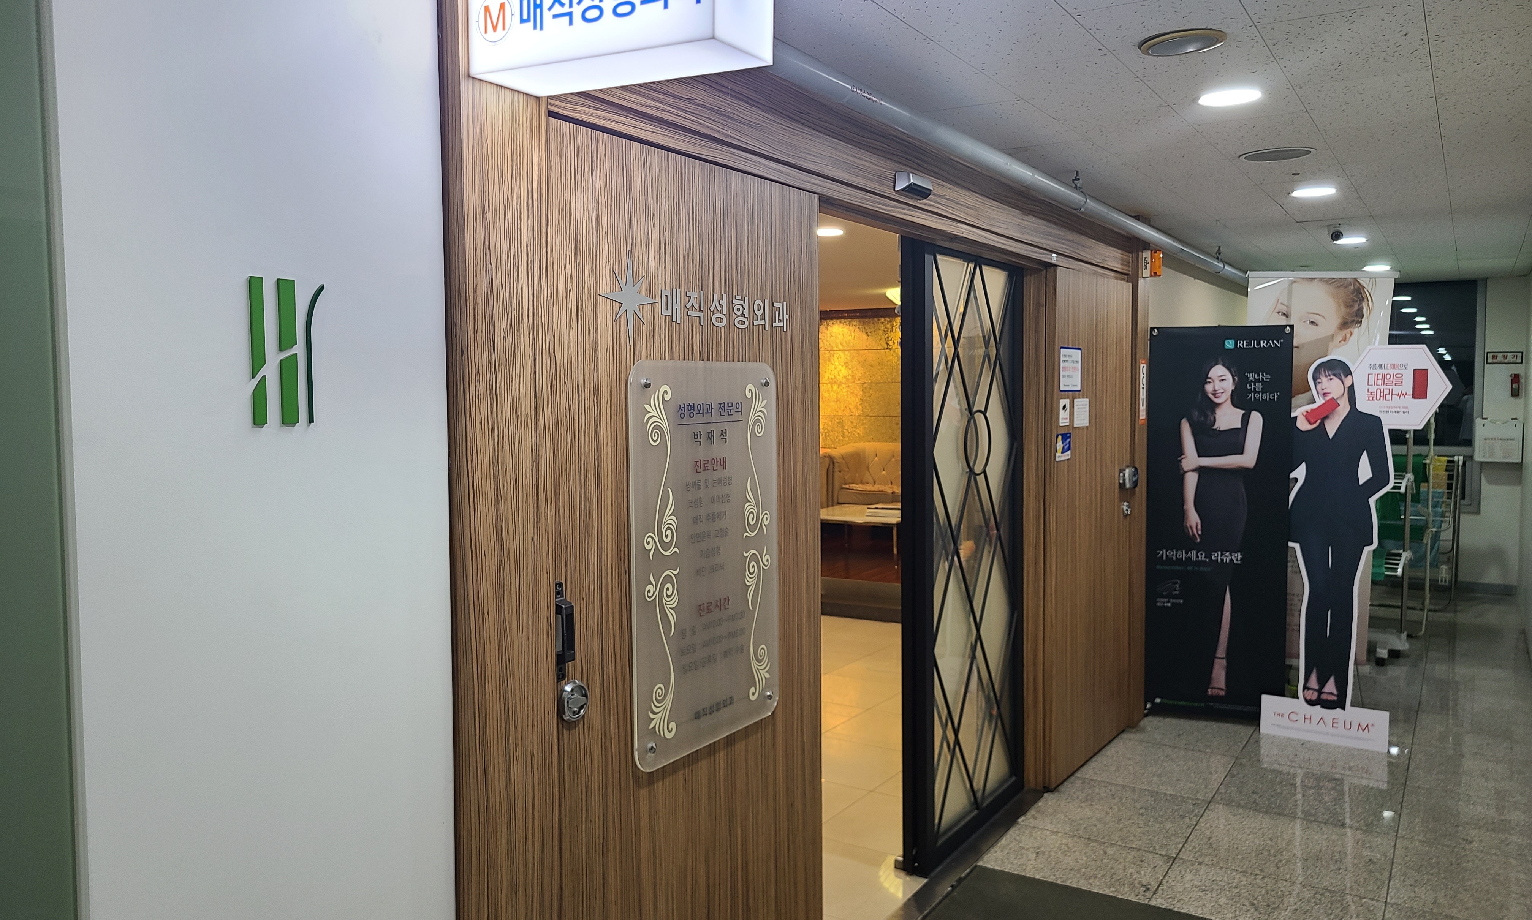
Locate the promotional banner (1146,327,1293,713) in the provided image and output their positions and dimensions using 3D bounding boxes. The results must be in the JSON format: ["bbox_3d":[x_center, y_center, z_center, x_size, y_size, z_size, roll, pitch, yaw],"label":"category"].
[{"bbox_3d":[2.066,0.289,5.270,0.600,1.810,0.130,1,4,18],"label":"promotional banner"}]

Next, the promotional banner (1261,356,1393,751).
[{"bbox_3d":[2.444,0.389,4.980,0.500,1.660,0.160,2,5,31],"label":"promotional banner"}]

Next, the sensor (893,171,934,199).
[{"bbox_3d":[0.400,-0.726,3.053,0.047,0.055,0.170,2,5,31],"label":"sensor"}]

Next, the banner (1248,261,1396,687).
[{"bbox_3d":[2.972,0.057,6.232,0.730,2.140,0.150,2,5,30],"label":"banner"}]

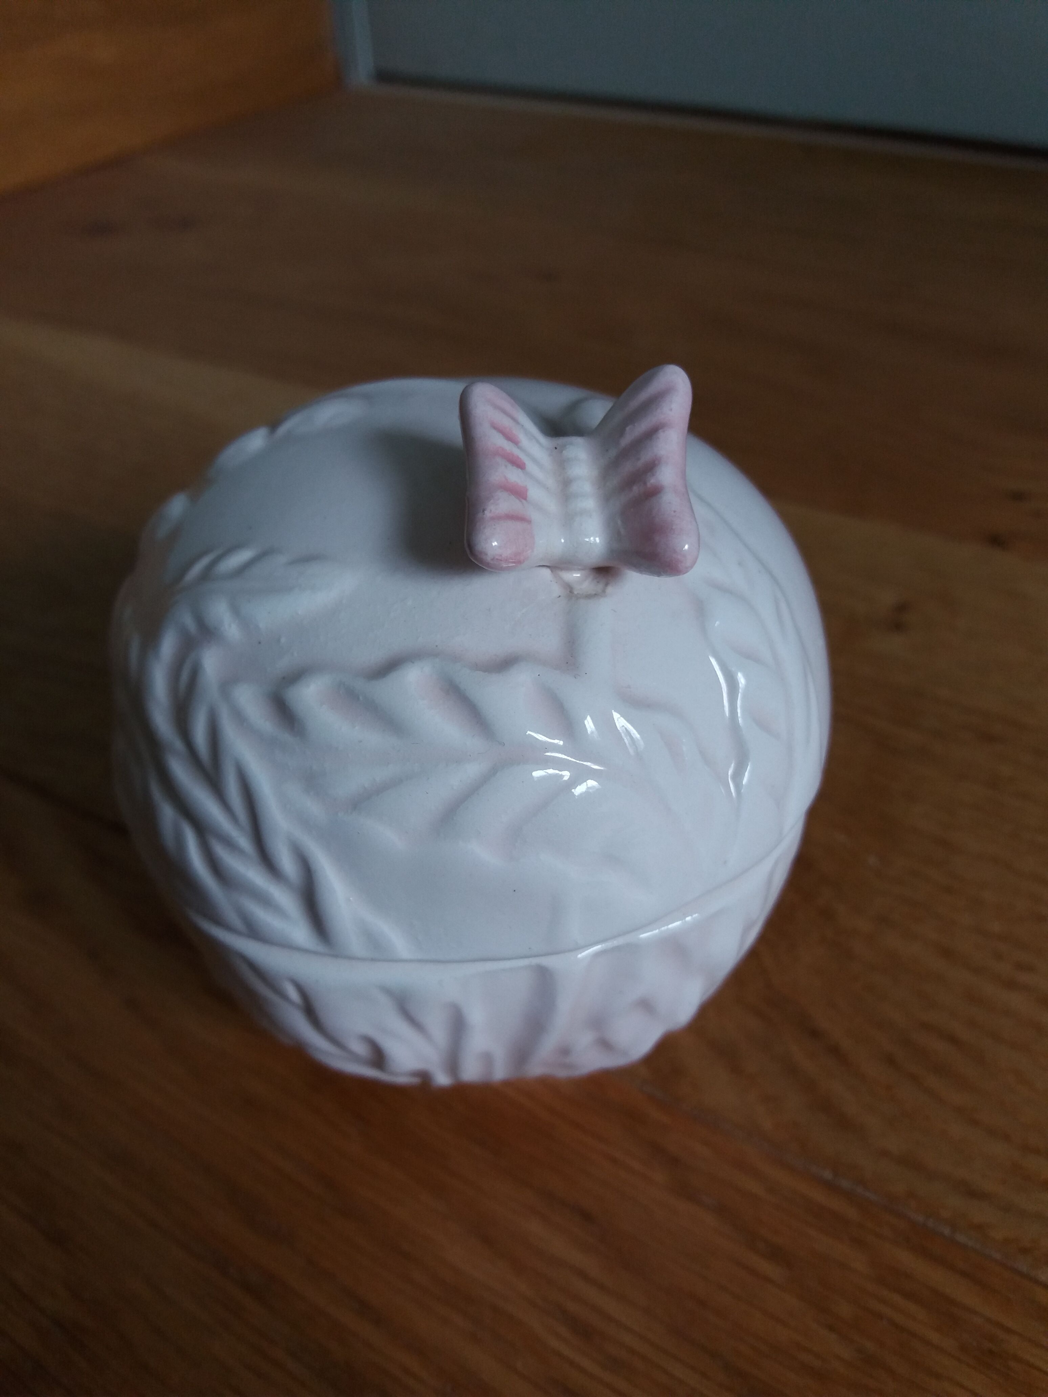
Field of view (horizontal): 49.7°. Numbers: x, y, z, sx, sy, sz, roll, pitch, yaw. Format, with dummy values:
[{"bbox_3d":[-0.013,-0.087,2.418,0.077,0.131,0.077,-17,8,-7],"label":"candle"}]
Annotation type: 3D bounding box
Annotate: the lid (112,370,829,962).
[{"bbox_3d":[-0.009,-0.023,0.169,0.115,0.064,0.108,-1,39,1],"label":"lid"}]

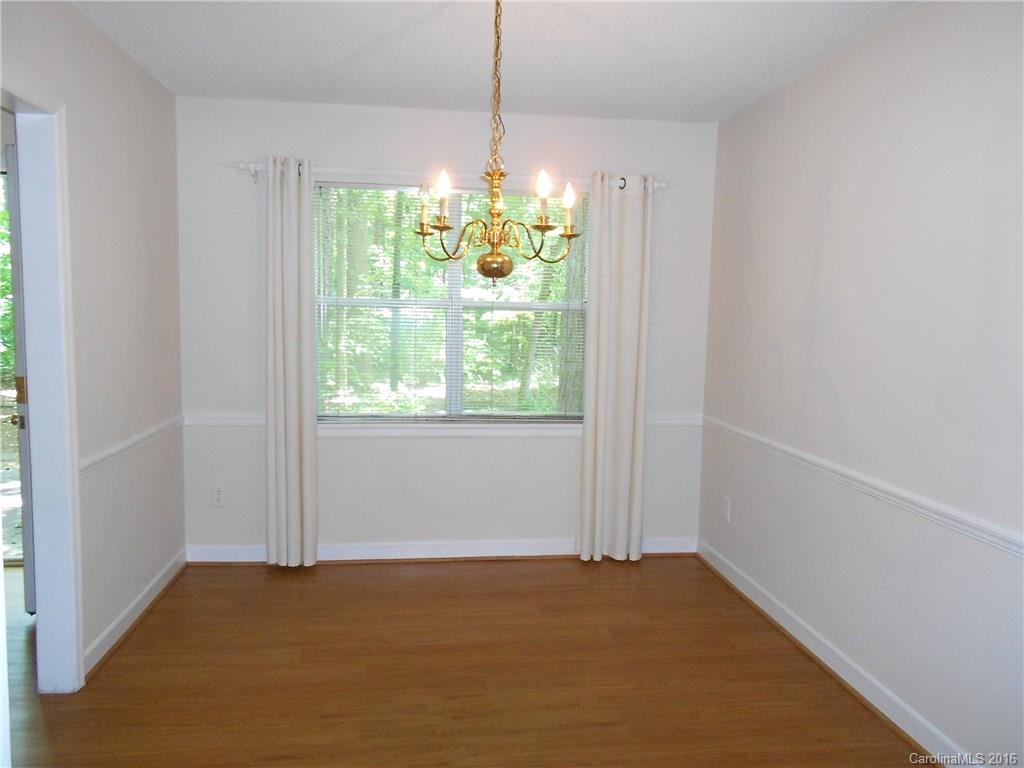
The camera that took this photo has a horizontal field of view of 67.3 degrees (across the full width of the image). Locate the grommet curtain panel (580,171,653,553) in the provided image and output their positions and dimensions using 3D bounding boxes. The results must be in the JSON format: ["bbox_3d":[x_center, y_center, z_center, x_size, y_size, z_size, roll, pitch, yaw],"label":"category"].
[{"bbox_3d":[0.573,-0.070,4.235,0.373,2.127,0.100,0,5,-7],"label":"grommet curtain panel"}]

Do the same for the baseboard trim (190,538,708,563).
[{"bbox_3d":[-0.329,0.926,4.292,2.859,0.094,0.016,0,5,-7],"label":"baseboard trim"}]

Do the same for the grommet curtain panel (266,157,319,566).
[{"bbox_3d":[-1.148,-0.085,4.018,0.261,2.127,0.100,0,5,-7],"label":"grommet curtain panel"}]

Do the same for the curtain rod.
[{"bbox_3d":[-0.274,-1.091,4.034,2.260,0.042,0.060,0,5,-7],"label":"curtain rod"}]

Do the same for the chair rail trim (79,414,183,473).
[{"bbox_3d":[-1.644,0.249,3.424,0.021,0.059,1.275,0,5,-7],"label":"chair rail trim"}]

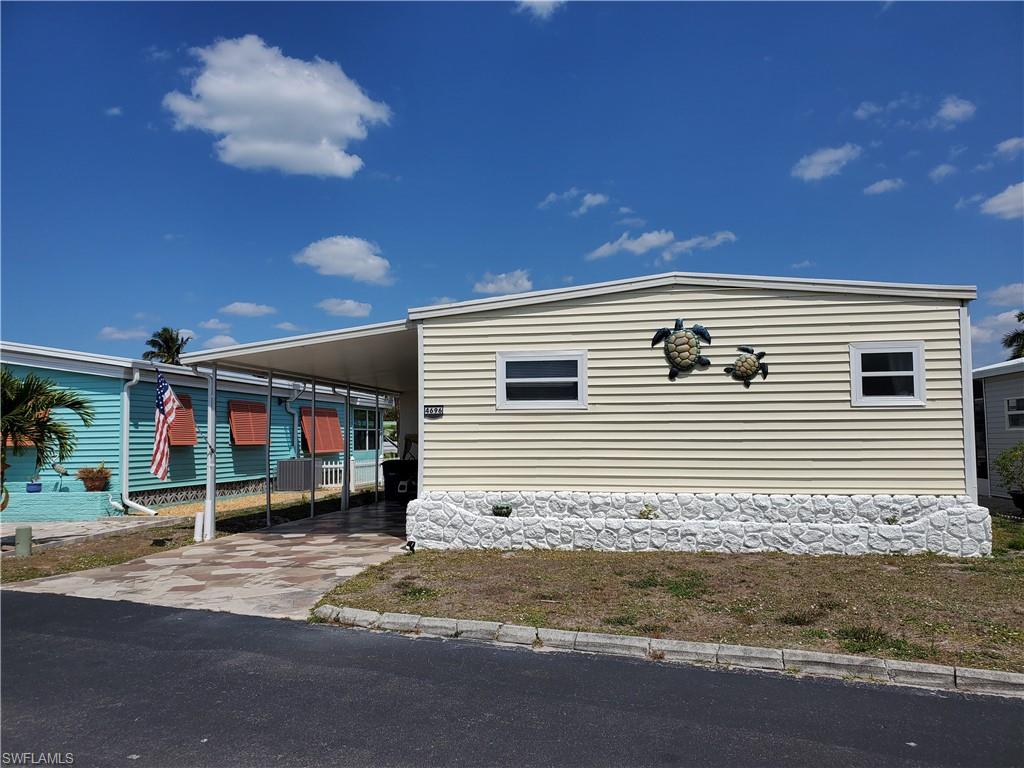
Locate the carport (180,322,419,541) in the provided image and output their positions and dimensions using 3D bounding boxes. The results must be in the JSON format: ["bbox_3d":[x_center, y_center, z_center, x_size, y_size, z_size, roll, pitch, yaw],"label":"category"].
[{"bbox_3d":[-2.420,0.970,15.565,3.850,3.210,8.500,-1,-4,12],"label":"carport"}]

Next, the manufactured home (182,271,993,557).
[{"bbox_3d":[1.688,0.765,16.999,11.290,3.730,13.800,-1,-4,12],"label":"manufactured home"}]

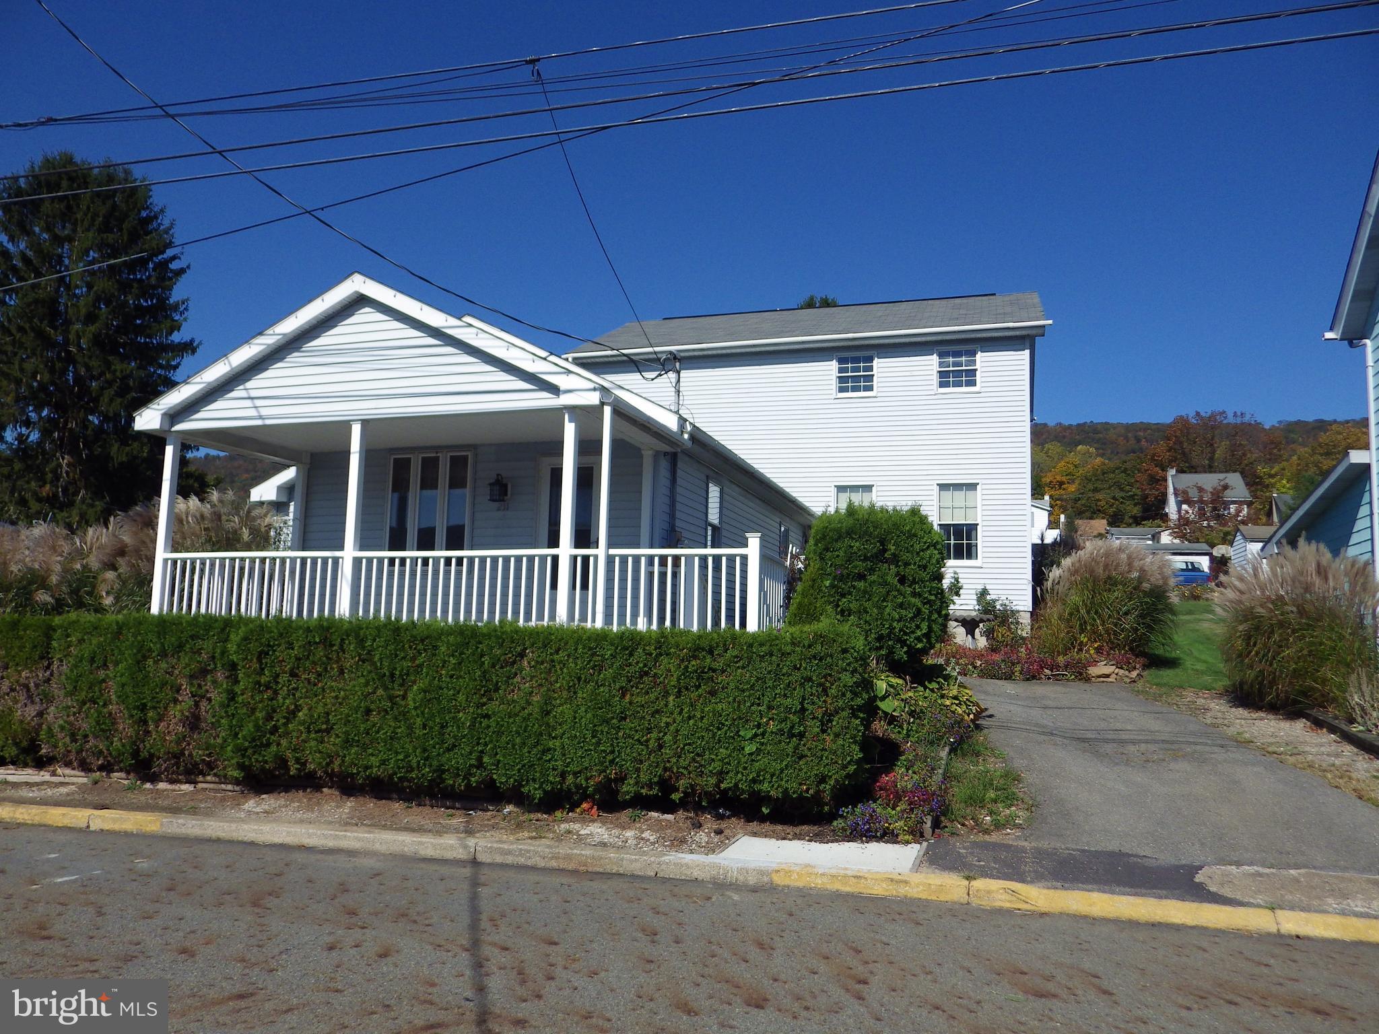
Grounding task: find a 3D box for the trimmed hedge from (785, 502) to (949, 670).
[{"bbox_3d":[2.006,0.840,11.207,1.700,1.950,1.600,-1,-8,18],"label":"trimmed hedge"}]

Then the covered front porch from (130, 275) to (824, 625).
[{"bbox_3d":[-2.572,-0.469,11.770,7.560,4.180,2.620,-1,-8,18],"label":"covered front porch"}]

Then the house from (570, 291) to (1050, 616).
[{"bbox_3d":[3.084,-1.233,23.637,10.100,7.800,7.400,-1,-8,18],"label":"house"}]

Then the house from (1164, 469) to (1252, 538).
[{"bbox_3d":[54.806,-1.477,105.000,7.600,6.900,7.000,0,-7,14],"label":"house"}]

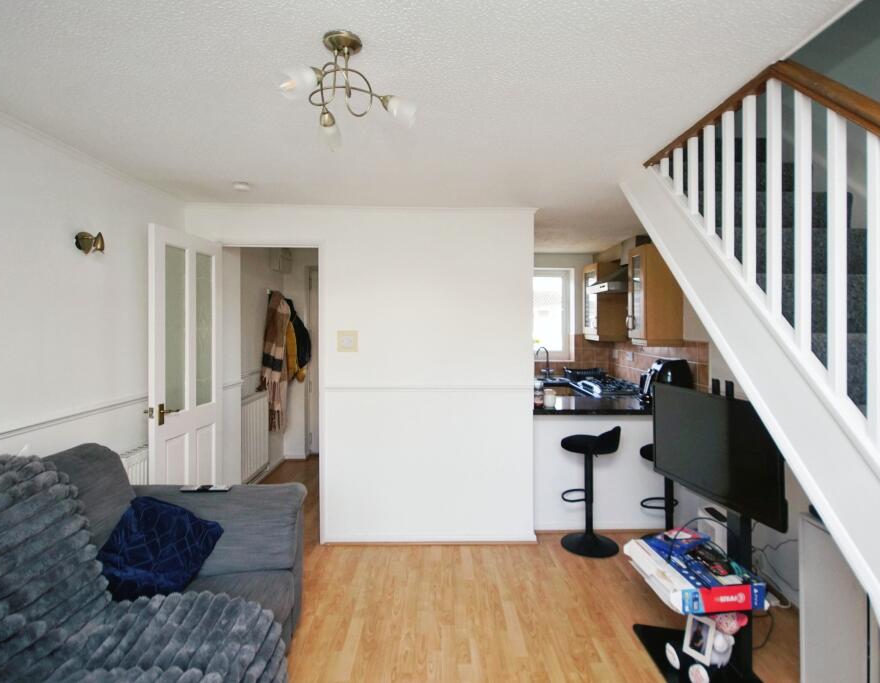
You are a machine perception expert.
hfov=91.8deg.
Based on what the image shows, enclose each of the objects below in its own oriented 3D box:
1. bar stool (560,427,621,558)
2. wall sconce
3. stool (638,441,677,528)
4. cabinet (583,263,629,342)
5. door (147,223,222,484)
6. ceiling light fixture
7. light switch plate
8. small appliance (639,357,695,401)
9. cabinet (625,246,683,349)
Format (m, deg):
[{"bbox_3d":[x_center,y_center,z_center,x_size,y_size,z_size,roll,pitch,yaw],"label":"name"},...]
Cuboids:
[{"bbox_3d":[1.036,0.989,2.930,0.420,0.800,0.400,0,1,5],"label":"bar stool"},{"bbox_3d":[-1.684,-0.476,2.050,0.095,0.105,0.120,0,1,-1],"label":"wall sconce"},{"bbox_3d":[1.581,1.014,2.940,0.400,0.760,0.420,-1,2,-43],"label":"stool"},{"bbox_3d":[1.633,-0.378,4.230,0.300,0.755,0.380,0,1,-1],"label":"cabinet"},{"bbox_3d":[-1.508,0.385,2.570,0.040,2.030,0.670,0,1,1],"label":"door"},{"bbox_3d":[-0.249,-0.742,1.220,0.380,0.235,0.370,0,1,-1],"label":"ceiling light fixture"},{"bbox_3d":[-0.630,0.000,2.920,0.143,0.146,0.018,0,1,-1],"label":"light switch plate"},{"bbox_3d":[1.629,0.300,3.080,0.330,0.330,0.270,0,1,-6],"label":"small appliance"},{"bbox_3d":[1.651,-0.346,3.295,0.300,0.760,0.310,0,1,-1],"label":"cabinet"}]

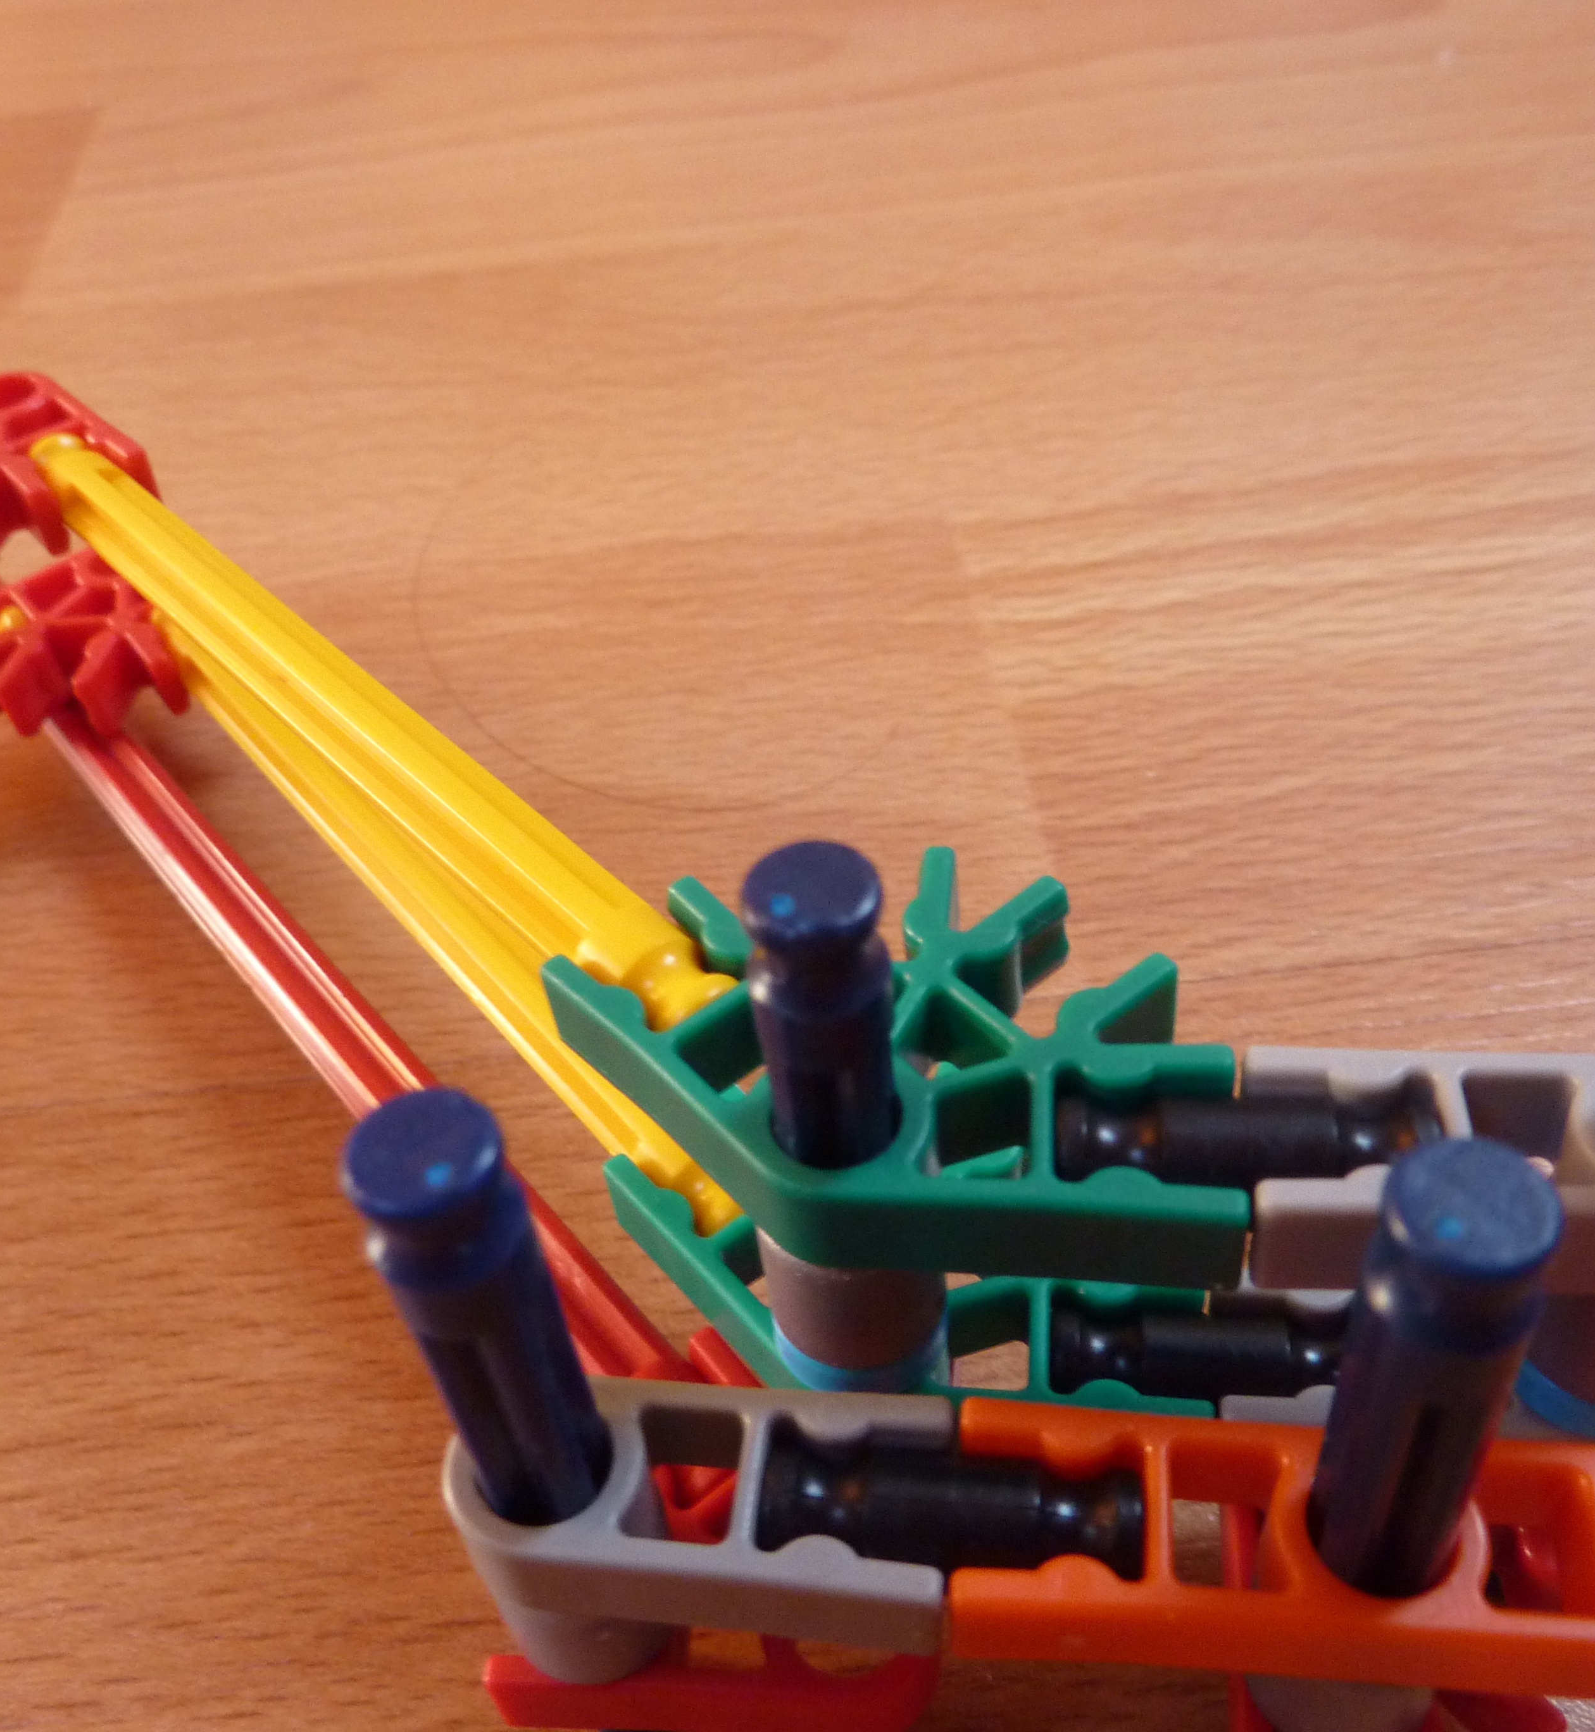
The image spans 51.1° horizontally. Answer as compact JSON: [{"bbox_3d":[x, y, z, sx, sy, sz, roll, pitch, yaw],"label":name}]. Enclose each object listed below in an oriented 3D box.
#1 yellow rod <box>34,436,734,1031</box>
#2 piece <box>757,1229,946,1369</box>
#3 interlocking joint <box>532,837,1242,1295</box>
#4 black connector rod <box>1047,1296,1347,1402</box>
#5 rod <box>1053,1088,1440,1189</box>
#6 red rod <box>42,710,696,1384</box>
[{"bbox_3d":[-0.033,-0.012,0.114,0.006,0.006,0.086,-33,49,-25],"label":"yellow rod"},{"bbox_3d":[0.003,0.020,0.087,0.010,0.009,0.010,0,44,7],"label":"piece"},{"bbox_3d":[0.004,0.010,0.086,0.035,0.006,0.023,0,44,7],"label":"interlocking joint"},{"bbox_3d":[0.023,0.027,0.092,0.017,0.006,0.006,0,44,7],"label":"black connector rod"},{"bbox_3d":[0.021,0.014,0.079,0.017,0.006,0.006,0,44,7],"label":"rod"},{"bbox_3d":[-0.048,0.001,0.137,0.006,0.006,0.130,-32,49,-24],"label":"red rod"}]

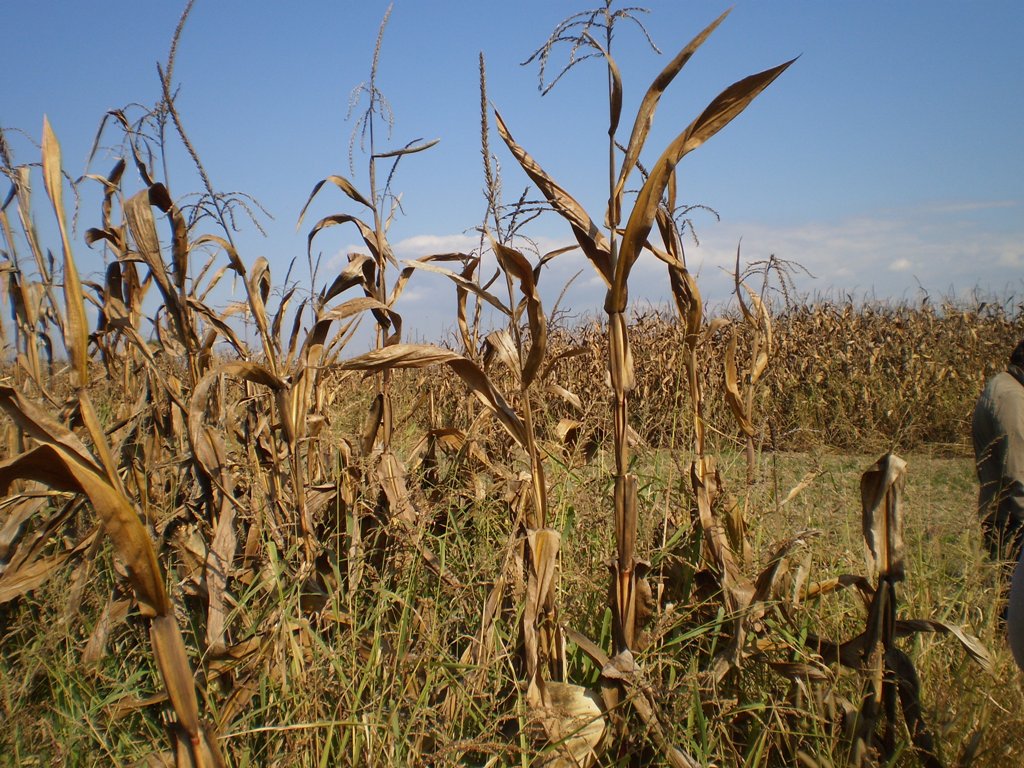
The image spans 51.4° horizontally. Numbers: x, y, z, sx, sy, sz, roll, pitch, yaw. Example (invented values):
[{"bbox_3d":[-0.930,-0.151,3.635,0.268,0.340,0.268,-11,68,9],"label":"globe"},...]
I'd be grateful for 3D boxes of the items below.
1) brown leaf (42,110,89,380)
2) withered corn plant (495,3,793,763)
[{"bbox_3d":[-0.692,-0.204,1.650,0.055,0.420,0.060,-6,1,0],"label":"brown leaf"},{"bbox_3d":[0.326,0.022,2.700,0.750,1.980,0.480,0,1,0],"label":"withered corn plant"}]

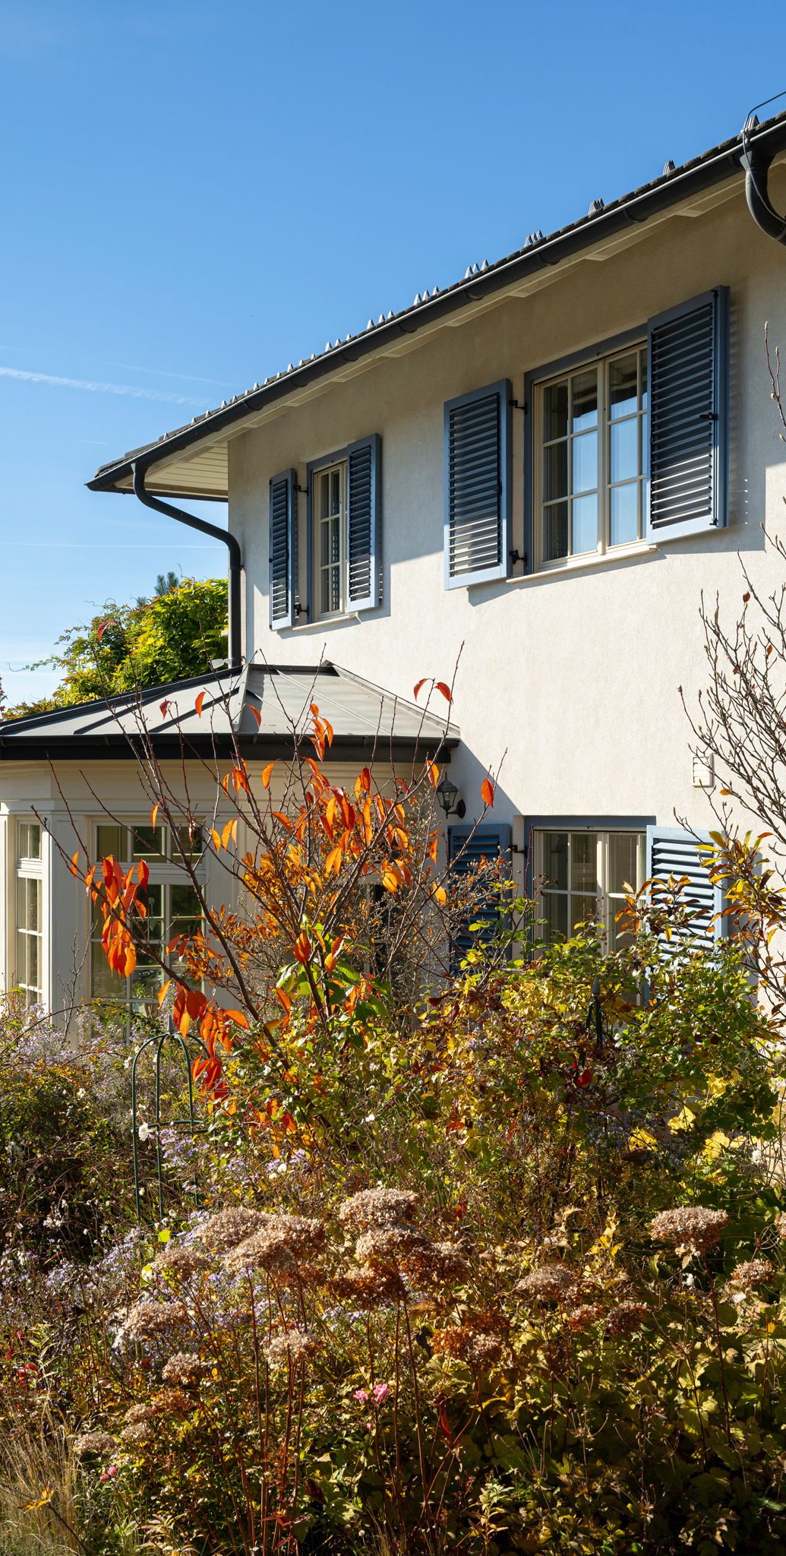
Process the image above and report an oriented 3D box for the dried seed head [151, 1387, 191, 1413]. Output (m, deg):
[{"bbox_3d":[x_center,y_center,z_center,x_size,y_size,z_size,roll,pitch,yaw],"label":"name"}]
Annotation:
[{"bbox_3d":[-0.556,1.559,4.550,0.105,0.064,0.105,0,-1,0],"label":"dried seed head"}]

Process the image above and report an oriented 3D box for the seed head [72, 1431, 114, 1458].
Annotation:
[{"bbox_3d":[-0.618,1.377,3.750,0.085,0.048,0.085,0,0,0],"label":"seed head"}]

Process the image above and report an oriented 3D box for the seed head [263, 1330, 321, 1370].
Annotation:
[{"bbox_3d":[-0.214,1.212,3.850,0.124,0.076,0.124,0,0,0],"label":"seed head"}]

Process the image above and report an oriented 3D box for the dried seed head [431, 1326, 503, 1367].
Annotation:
[{"bbox_3d":[0.159,1.221,3.900,0.151,0.078,0.151,0,0,0],"label":"dried seed head"}]

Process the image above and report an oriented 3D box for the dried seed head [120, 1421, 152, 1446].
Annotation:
[{"bbox_3d":[-0.638,1.624,4.500,0.085,0.060,0.085,0,-1,0],"label":"dried seed head"}]

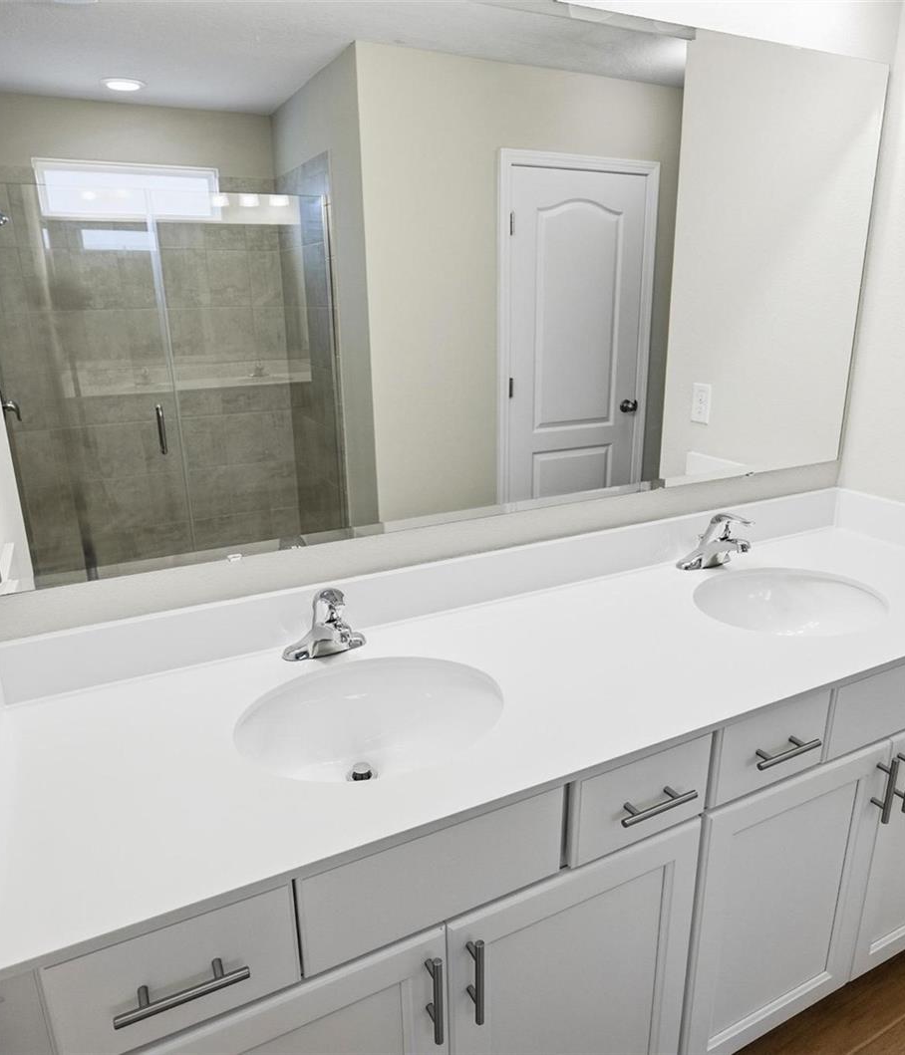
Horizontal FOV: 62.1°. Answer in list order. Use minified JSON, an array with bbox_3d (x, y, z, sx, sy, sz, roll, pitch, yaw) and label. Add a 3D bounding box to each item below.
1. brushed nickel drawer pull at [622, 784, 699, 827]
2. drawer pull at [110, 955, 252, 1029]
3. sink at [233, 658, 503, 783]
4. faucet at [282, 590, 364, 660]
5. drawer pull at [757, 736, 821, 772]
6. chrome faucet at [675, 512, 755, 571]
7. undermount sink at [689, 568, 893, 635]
[{"bbox_3d":[0.299,0.405,1.100,0.140,0.013,0.037,-9,19,-25],"label":"brushed nickel drawer pull"},{"bbox_3d":[-0.296,0.506,0.824,0.140,0.013,0.037,-9,19,-25],"label":"drawer pull"},{"bbox_3d":[-0.122,0.358,1.196,0.420,0.150,0.350,-9,19,-25],"label":"sink"},{"bbox_3d":[-0.209,0.173,1.312,0.156,0.137,0.152,-9,19,-25],"label":"faucet"},{"bbox_3d":[0.536,0.360,1.209,0.140,0.013,0.037,-9,19,-25],"label":"drawer pull"},{"bbox_3d":[0.618,0.035,1.696,0.156,0.137,0.152,-9,19,-25],"label":"chrome faucet"},{"bbox_3d":[0.698,0.220,1.580,0.420,0.150,0.350,-9,19,-25],"label":"undermount sink"}]

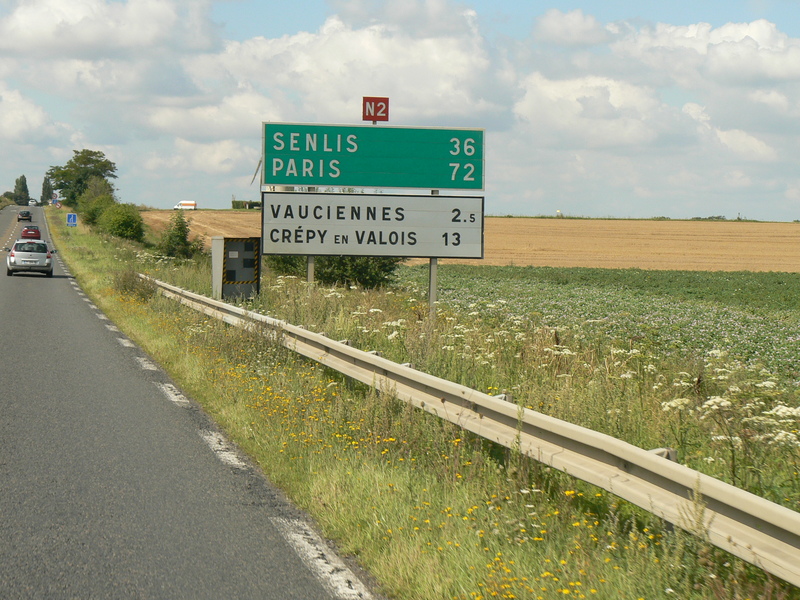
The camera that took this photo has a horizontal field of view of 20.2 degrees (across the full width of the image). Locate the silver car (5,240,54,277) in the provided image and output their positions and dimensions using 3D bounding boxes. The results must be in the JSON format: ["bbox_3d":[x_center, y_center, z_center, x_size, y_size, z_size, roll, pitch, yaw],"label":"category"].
[{"bbox_3d":[-14.628,-1.670,88.700,1.850,1.490,4.450,1,2,-9],"label":"silver car"}]

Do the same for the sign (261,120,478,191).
[{"bbox_3d":[-0.389,-2.131,33.400,3.360,0.940,0.070,1,2,-8],"label":"sign"}]

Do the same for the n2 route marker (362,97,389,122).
[{"bbox_3d":[-0.353,-2.840,33.400,0.385,0.360,0.050,1,2,-8],"label":"n2 route marker"}]

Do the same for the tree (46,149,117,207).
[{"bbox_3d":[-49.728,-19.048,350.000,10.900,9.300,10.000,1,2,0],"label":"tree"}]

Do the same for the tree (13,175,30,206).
[{"bbox_3d":[-114.724,-33.064,680.000,5.200,10.100,5.200,1,2,0],"label":"tree"}]

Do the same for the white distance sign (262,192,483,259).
[{"bbox_3d":[-0.395,-1.101,33.400,3.340,0.930,0.070,1,2,-8],"label":"white distance sign"}]

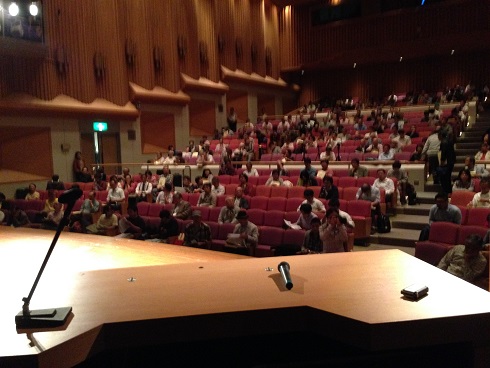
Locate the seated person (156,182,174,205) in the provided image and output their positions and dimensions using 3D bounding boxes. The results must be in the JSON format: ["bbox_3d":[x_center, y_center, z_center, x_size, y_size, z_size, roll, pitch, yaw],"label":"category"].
[{"bbox_3d":[-2.264,0.570,13.081,0.500,1.210,0.720,0,4,24],"label":"seated person"}]

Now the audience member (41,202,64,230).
[{"bbox_3d":[-4.928,1.055,11.786,0.470,1.100,0.750,0,4,25],"label":"audience member"}]

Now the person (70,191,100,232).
[{"bbox_3d":[-3.786,0.760,11.336,0.580,1.180,0.820,3,7,32],"label":"person"}]

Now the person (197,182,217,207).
[{"bbox_3d":[-1.064,0.592,12.225,0.520,1.220,0.720,0,4,24],"label":"person"}]

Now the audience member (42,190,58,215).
[{"bbox_3d":[-5.725,0.787,13.734,0.500,1.230,0.720,-1,4,8],"label":"audience member"}]

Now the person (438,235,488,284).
[{"bbox_3d":[2.787,1.248,5.837,0.600,1.220,0.800,4,8,38],"label":"person"}]

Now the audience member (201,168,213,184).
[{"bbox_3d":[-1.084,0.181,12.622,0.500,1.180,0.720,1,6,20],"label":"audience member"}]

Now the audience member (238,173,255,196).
[{"bbox_3d":[-0.030,0.337,12.700,0.500,1.230,0.720,1,5,33],"label":"audience member"}]

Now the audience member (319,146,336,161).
[{"bbox_3d":[2.522,-0.543,14.329,0.520,1.200,0.720,2,7,25],"label":"audience member"}]

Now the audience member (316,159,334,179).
[{"bbox_3d":[2.274,-0.125,13.508,0.520,1.160,0.720,1,5,32],"label":"audience member"}]

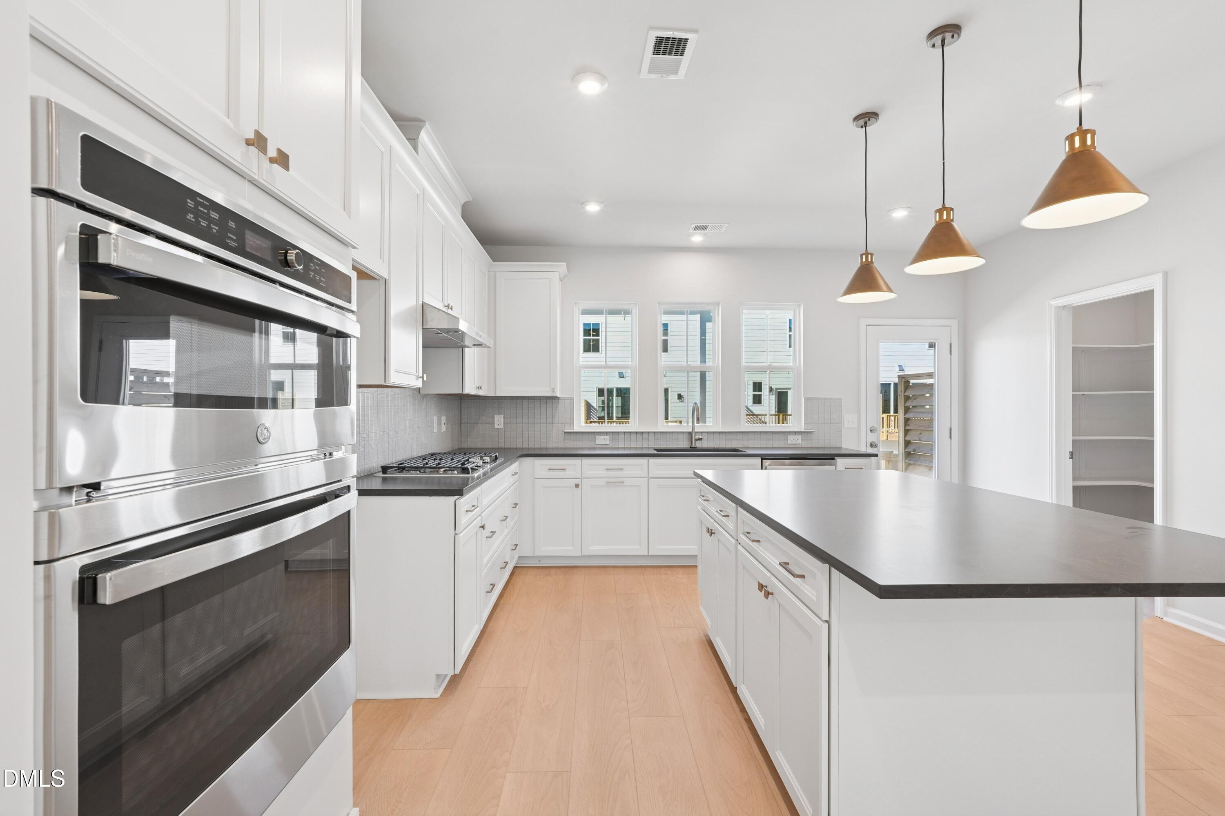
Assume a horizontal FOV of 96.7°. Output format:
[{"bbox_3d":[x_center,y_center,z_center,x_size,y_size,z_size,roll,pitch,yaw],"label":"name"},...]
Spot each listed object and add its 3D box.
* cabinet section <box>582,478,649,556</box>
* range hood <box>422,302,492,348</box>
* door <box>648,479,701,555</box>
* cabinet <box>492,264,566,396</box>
[{"bbox_3d":[0.022,0.867,4.327,0.518,0.606,0.021,0,0,-2],"label":"cabinet section"},{"bbox_3d":[-1.076,-0.490,3.307,0.521,0.150,0.915,0,0,-2],"label":"range hood"},{"bbox_3d":[0.514,0.868,4.341,0.444,0.606,0.021,0,0,-2],"label":"door"},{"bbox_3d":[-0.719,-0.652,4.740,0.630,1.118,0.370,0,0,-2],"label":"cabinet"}]

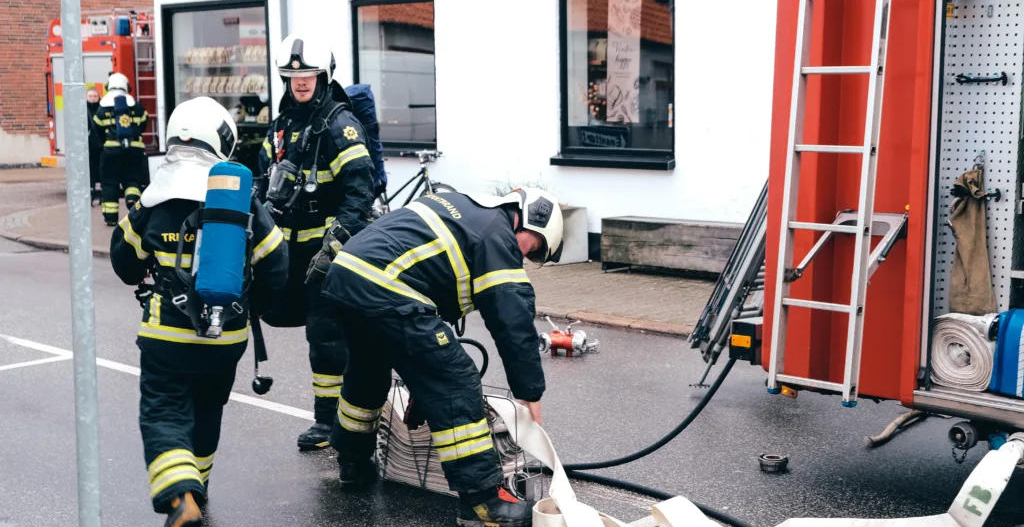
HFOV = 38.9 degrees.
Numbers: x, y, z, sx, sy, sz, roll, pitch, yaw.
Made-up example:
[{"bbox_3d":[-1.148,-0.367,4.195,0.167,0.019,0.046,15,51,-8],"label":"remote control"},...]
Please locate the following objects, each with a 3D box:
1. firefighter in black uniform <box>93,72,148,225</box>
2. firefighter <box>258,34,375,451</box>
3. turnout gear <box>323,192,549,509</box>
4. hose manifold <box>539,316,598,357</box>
[{"bbox_3d":[-4.819,-1.388,17.858,0.660,1.840,0.650,-2,7,-14],"label":"firefighter in black uniform"},{"bbox_3d":[-0.894,-0.083,6.738,0.560,1.860,0.530,5,9,36],"label":"firefighter"},{"bbox_3d":[-0.284,0.328,5.762,0.950,1.270,0.720,-4,8,-24],"label":"turnout gear"},{"bbox_3d":[0.354,0.434,9.100,0.350,0.240,0.280,-5,8,-32],"label":"hose manifold"}]

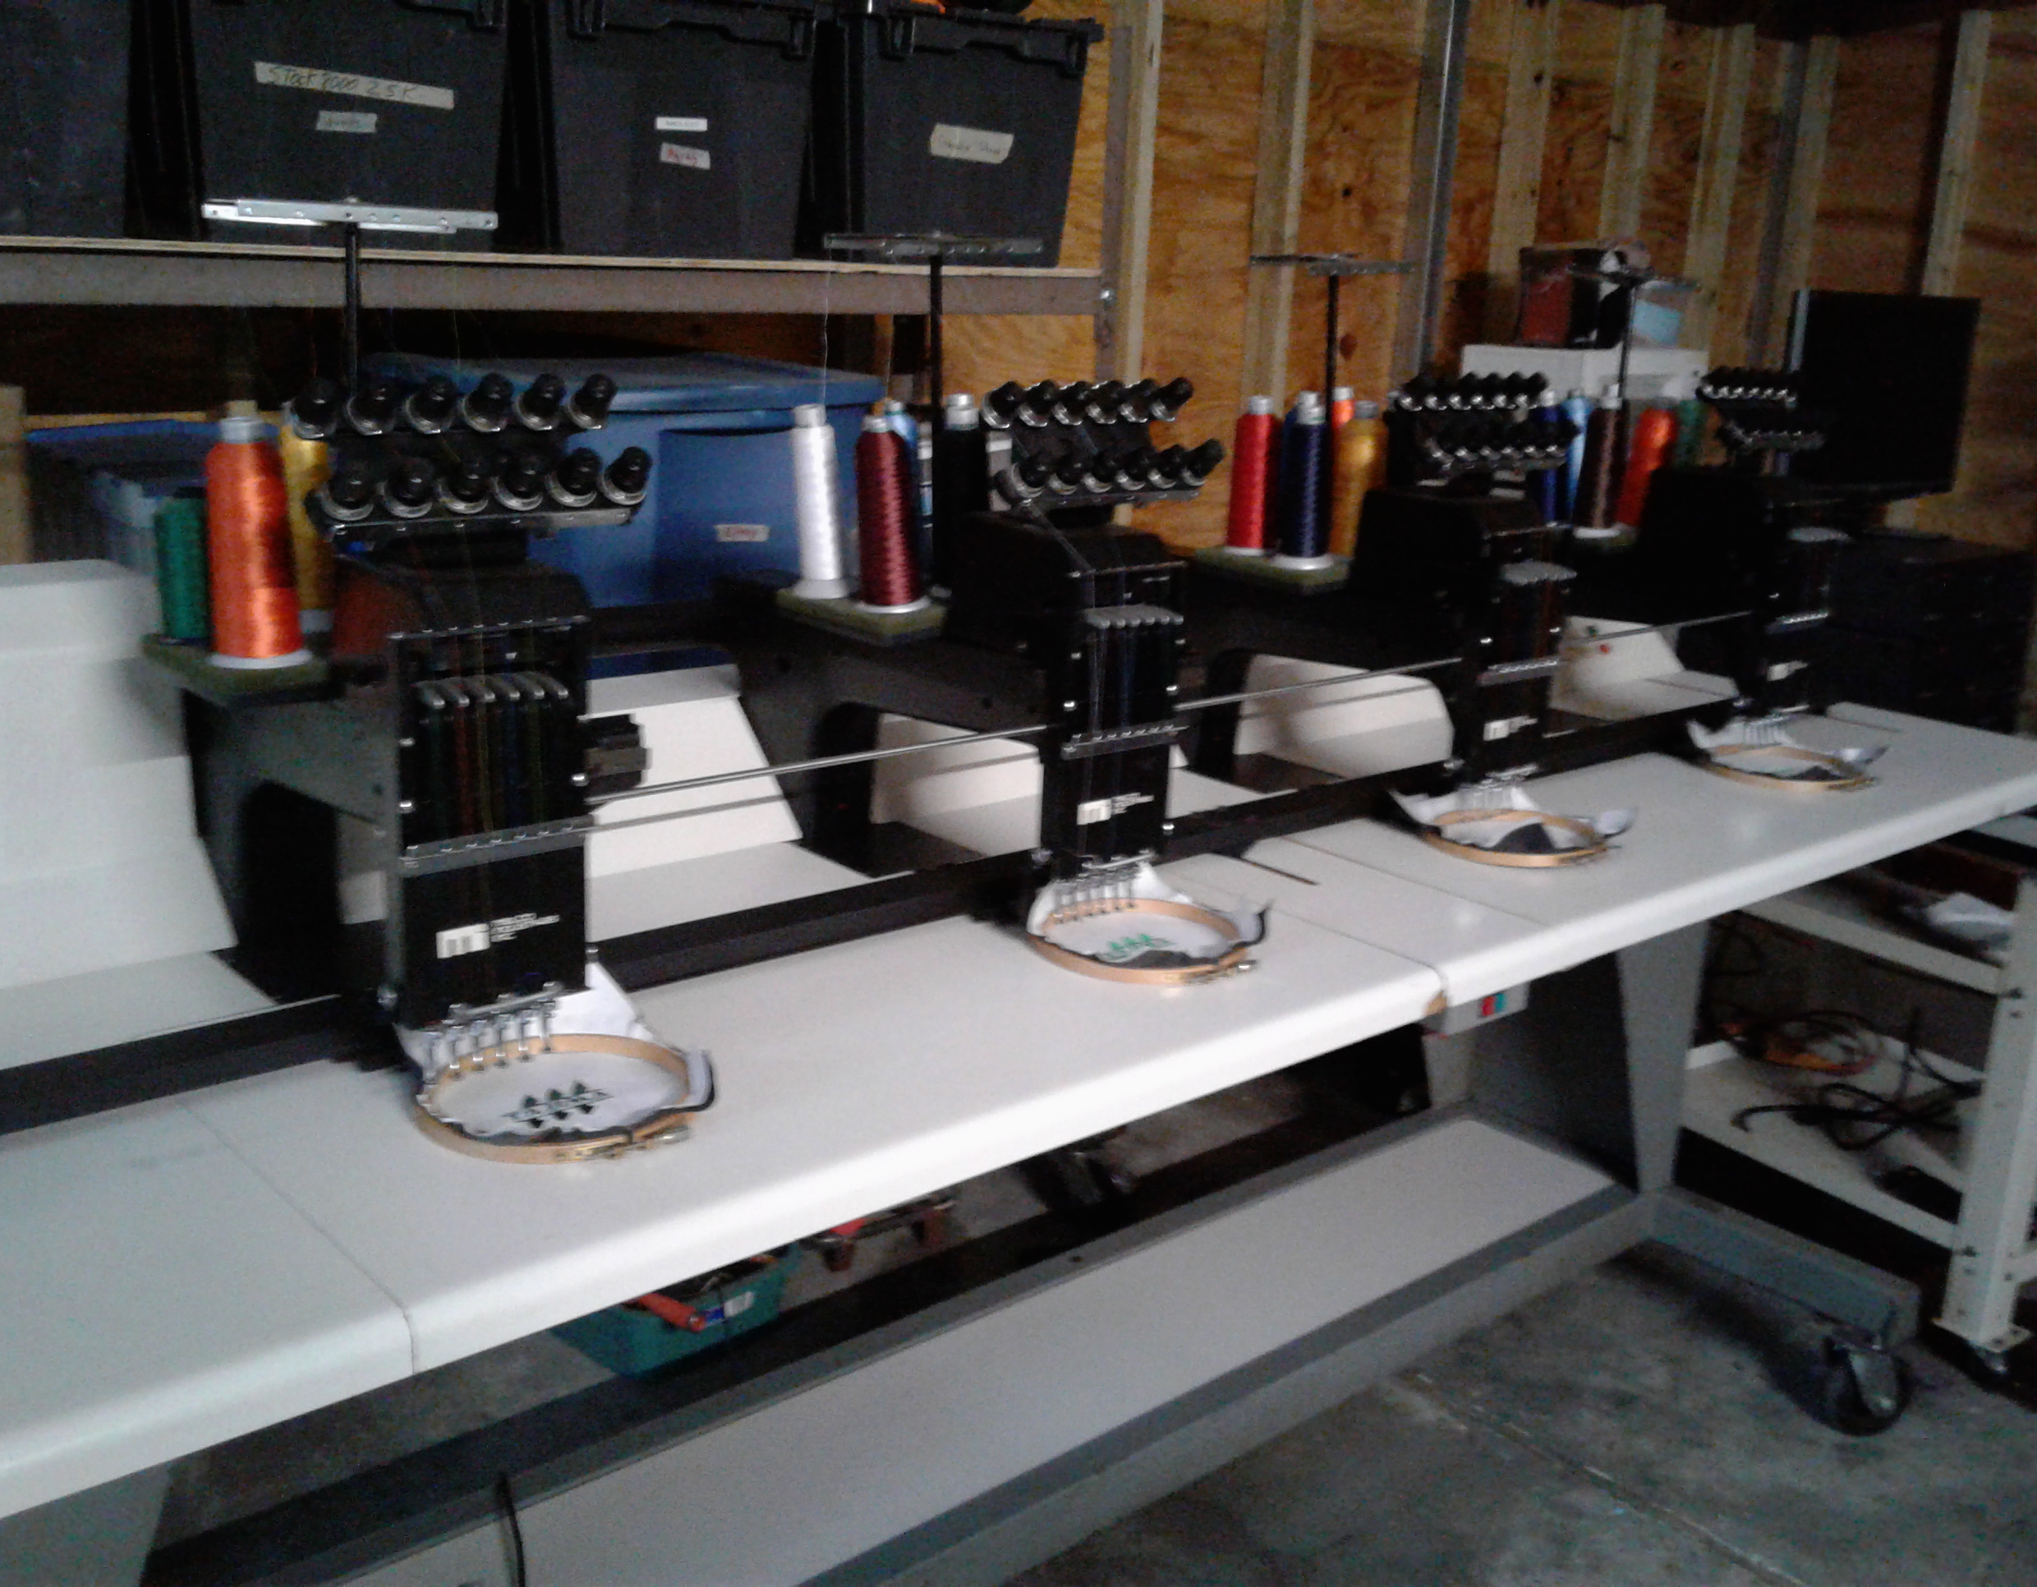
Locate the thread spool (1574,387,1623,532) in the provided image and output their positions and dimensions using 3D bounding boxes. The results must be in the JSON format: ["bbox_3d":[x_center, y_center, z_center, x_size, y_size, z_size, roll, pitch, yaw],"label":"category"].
[{"bbox_3d":[0.699,-0.396,2.406,0.060,0.170,0.060,2,15,-1],"label":"thread spool"}]

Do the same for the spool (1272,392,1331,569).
[{"bbox_3d":[0.280,-0.305,1.960,0.060,0.164,0.060,2,15,0],"label":"spool"}]

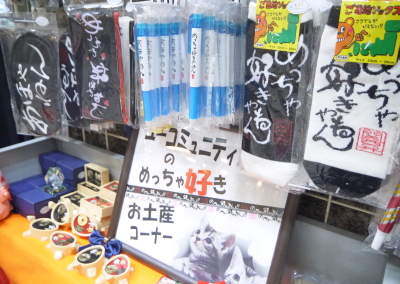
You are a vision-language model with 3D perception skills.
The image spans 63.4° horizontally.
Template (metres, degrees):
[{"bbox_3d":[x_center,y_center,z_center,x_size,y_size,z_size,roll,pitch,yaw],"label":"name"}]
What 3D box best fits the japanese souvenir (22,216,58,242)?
[{"bbox_3d":[-0.297,0.168,0.616,0.057,0.025,0.053,8,19,10],"label":"japanese souvenir"}]

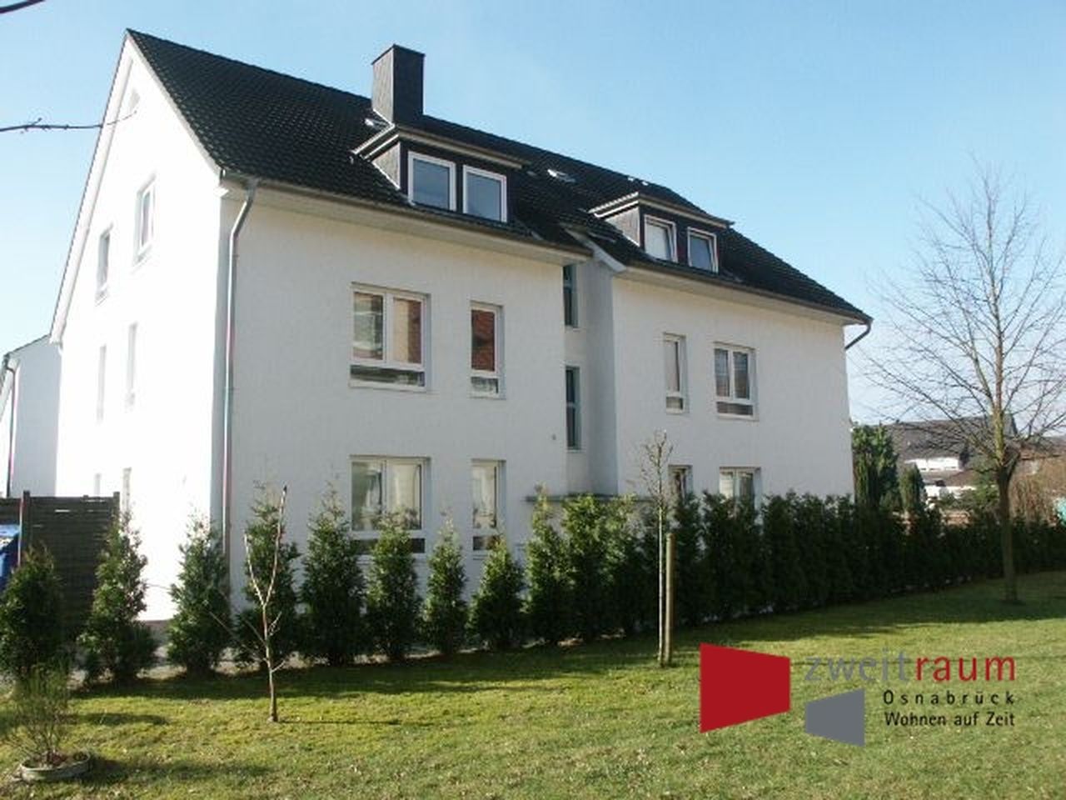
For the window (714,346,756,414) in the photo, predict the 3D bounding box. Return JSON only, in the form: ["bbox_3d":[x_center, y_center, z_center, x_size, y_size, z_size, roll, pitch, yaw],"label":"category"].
[{"bbox_3d":[4.522,-0.365,19.463,1.399,1.648,0.140,4,-8,-37],"label":"window"}]

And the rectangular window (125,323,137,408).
[{"bbox_3d":[-7.615,-0.625,16.491,0.140,1.658,0.667,4,-8,-37],"label":"rectangular window"}]

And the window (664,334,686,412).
[{"bbox_3d":[2.994,-0.505,18.320,0.662,1.697,0.140,4,-8,-37],"label":"window"}]

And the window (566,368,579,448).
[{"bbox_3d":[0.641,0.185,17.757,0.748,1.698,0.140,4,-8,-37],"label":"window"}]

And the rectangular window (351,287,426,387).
[{"bbox_3d":[-2.349,-0.959,14.128,1.435,1.658,0.140,4,-8,-37],"label":"rectangular window"}]

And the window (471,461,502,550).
[{"bbox_3d":[-0.801,1.915,14.931,0.687,1.658,0.140,4,-8,-37],"label":"window"}]

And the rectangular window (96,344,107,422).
[{"bbox_3d":[-9.303,-0.337,18.712,0.140,1.658,0.657,4,-8,-37],"label":"rectangular window"}]

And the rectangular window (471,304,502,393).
[{"bbox_3d":[-0.839,-0.845,15.260,0.687,1.658,0.140,4,-8,-37],"label":"rectangular window"}]

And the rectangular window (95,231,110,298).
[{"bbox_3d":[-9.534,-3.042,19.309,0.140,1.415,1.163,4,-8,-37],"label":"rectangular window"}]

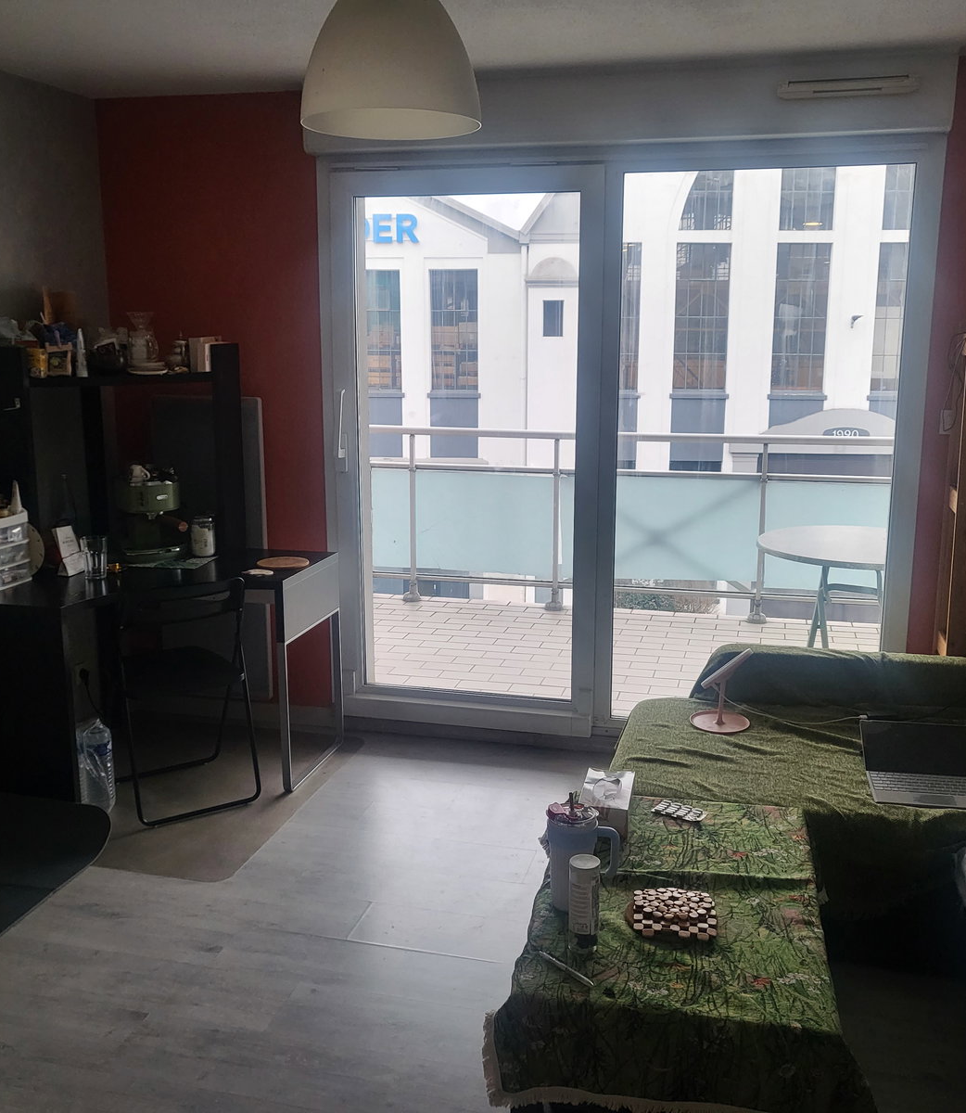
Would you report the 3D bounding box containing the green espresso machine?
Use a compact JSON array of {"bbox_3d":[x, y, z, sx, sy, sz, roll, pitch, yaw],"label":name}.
[{"bbox_3d":[-1.216,-0.152,4.032,0.245,0.300,0.290,-8,15,-34],"label":"green espresso machine"}]

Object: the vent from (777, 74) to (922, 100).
[{"bbox_3d":[1.129,-1.444,3.437,0.420,0.048,0.035,3,12,14],"label":"vent"}]

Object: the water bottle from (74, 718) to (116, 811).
[{"bbox_3d":[-1.278,0.683,3.692,0.100,0.310,0.100,3,12,14],"label":"water bottle"}]

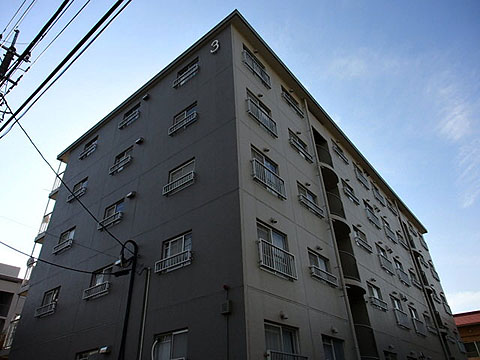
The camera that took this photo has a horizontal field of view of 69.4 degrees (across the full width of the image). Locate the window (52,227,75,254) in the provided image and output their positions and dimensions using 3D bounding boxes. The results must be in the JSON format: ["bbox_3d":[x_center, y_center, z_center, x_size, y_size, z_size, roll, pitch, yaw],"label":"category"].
[{"bbox_3d":[-7.809,2.735,15.440,1.431,0.999,0.176,-26,-41,30],"label":"window"}]

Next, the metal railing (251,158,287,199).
[{"bbox_3d":[0.980,0.005,11.318,0.151,0.717,1.774,-26,-40,30],"label":"metal railing"}]

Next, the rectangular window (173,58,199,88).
[{"bbox_3d":[-2.231,-4.540,14.688,1.420,1.020,0.200,-26,-41,30],"label":"rectangular window"}]

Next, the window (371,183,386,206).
[{"bbox_3d":[9.129,0.979,22.962,0.200,1.420,1.700,-26,-41,30],"label":"window"}]

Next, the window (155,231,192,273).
[{"bbox_3d":[-1.977,2.167,10.562,1.520,1.010,0.260,-26,-40,31],"label":"window"}]

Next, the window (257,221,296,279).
[{"bbox_3d":[1.040,2.009,9.992,0.219,1.448,1.716,-26,-40,30],"label":"window"}]

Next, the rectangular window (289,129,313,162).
[{"bbox_3d":[2.539,-1.510,14.975,0.260,1.080,1.780,-26,-40,31],"label":"rectangular window"}]

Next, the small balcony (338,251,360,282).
[{"bbox_3d":[4.594,3.599,14.299,0.500,1.070,1.750,-26,-40,31],"label":"small balcony"}]

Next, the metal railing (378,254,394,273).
[{"bbox_3d":[7.800,4.556,18.435,0.151,0.702,1.823,-26,-40,30],"label":"metal railing"}]

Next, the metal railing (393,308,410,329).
[{"bbox_3d":[7.960,6.826,16.998,0.151,0.741,1.784,-26,-40,30],"label":"metal railing"}]

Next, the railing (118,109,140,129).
[{"bbox_3d":[-5.357,-2.913,16.865,1.530,0.290,0.200,-26,-40,31],"label":"railing"}]

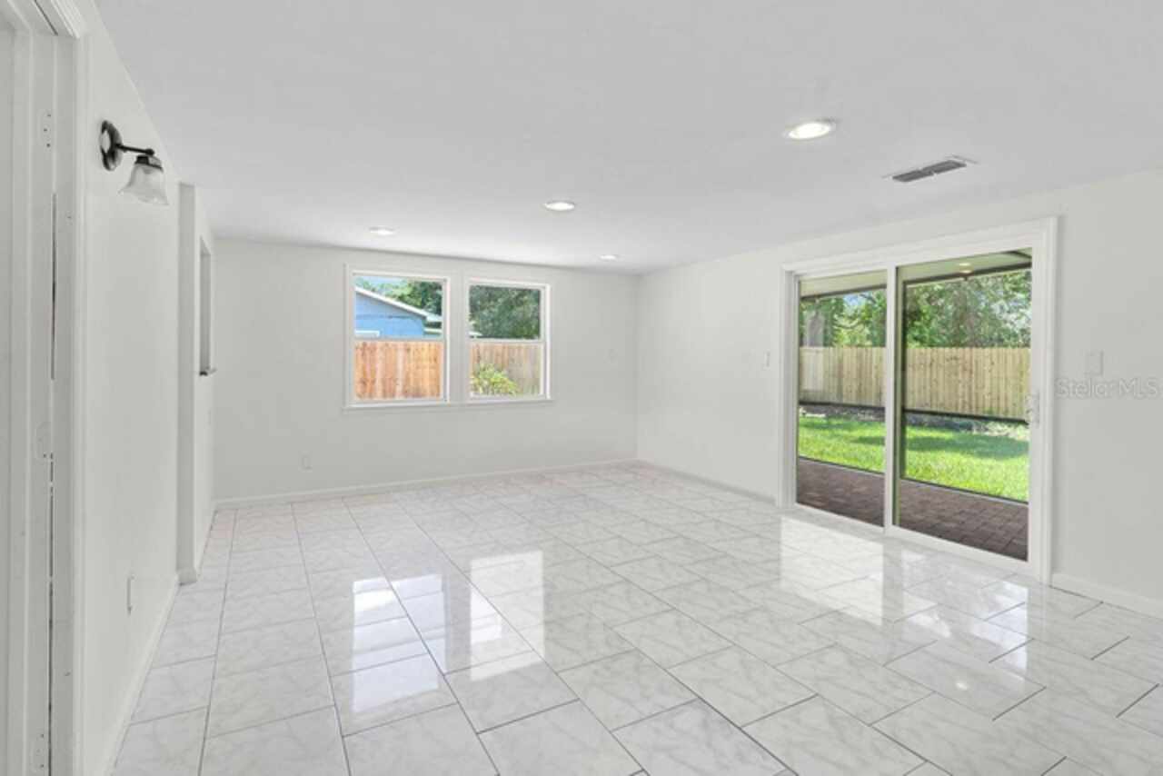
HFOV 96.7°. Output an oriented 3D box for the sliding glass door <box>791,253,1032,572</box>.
[{"bbox_3d":[2.292,0.069,3.831,0.080,1.930,1.670,-1,2,-32],"label":"sliding glass door"}]

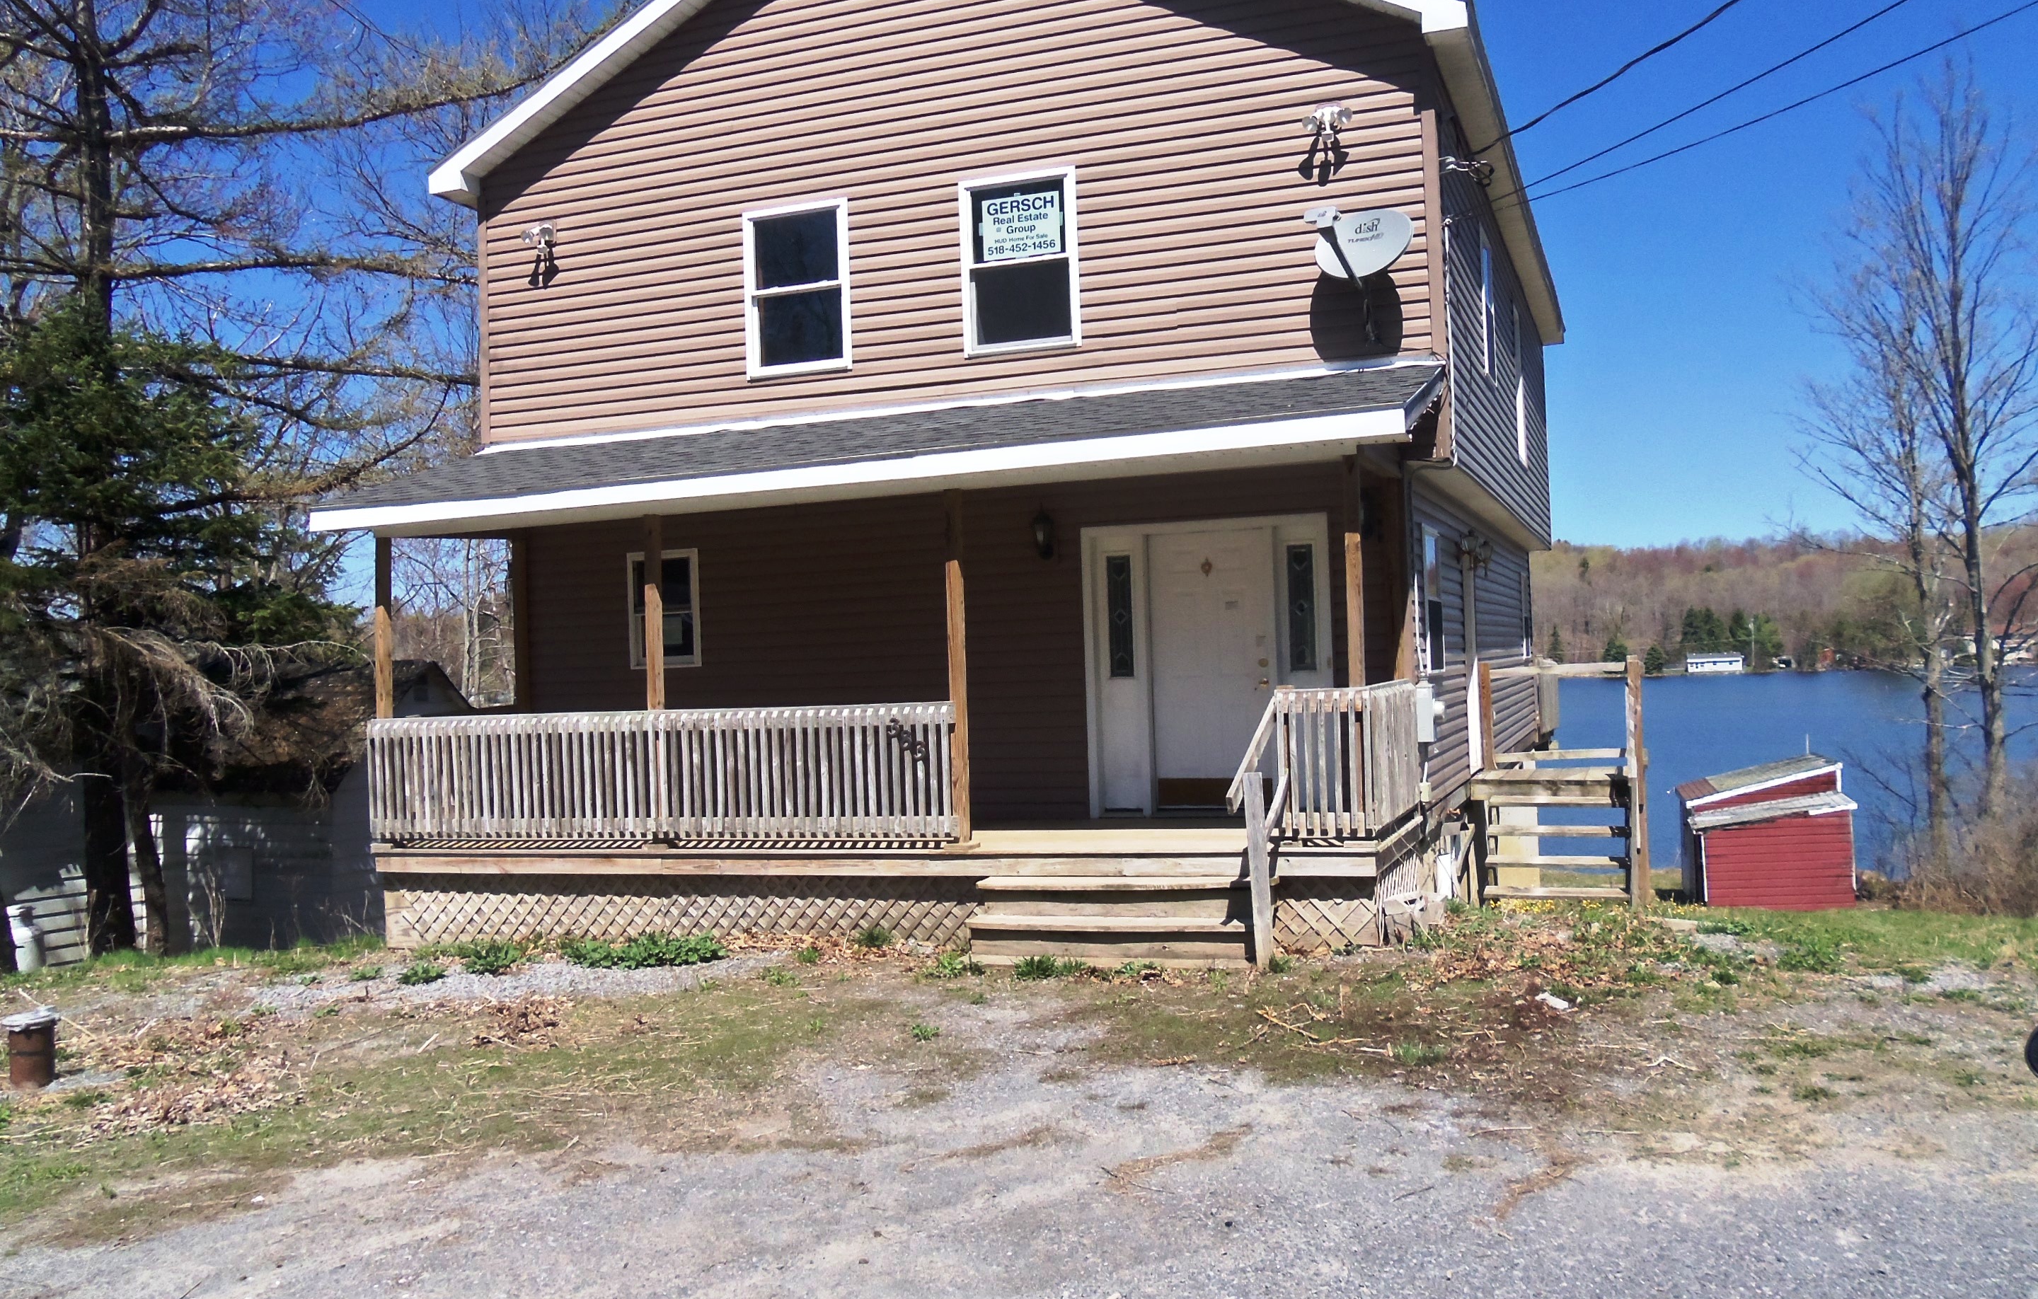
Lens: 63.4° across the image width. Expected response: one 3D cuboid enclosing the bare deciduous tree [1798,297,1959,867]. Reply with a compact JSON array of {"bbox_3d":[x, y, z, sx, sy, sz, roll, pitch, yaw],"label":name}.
[{"bbox_3d":[13.572,-0.992,26.000,2.700,9.400,2.700,-2,-1,21],"label":"bare deciduous tree"}]

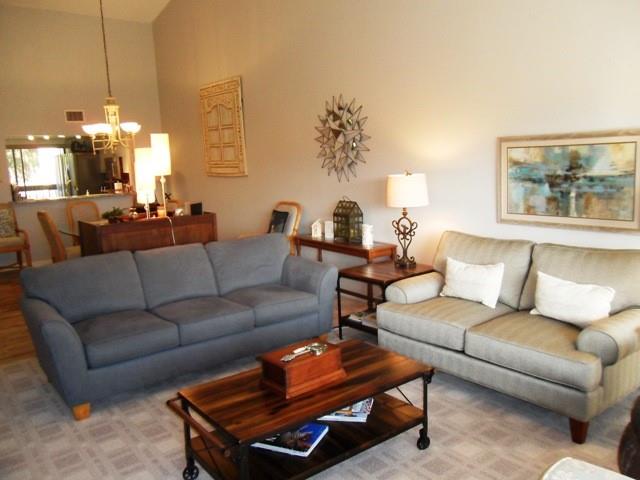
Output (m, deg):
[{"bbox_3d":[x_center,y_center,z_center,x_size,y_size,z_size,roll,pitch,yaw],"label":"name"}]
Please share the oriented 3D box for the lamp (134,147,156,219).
[{"bbox_3d":[-2.302,-0.741,6.791,0.242,0.931,0.242,-9,11,-36],"label":"lamp"}]

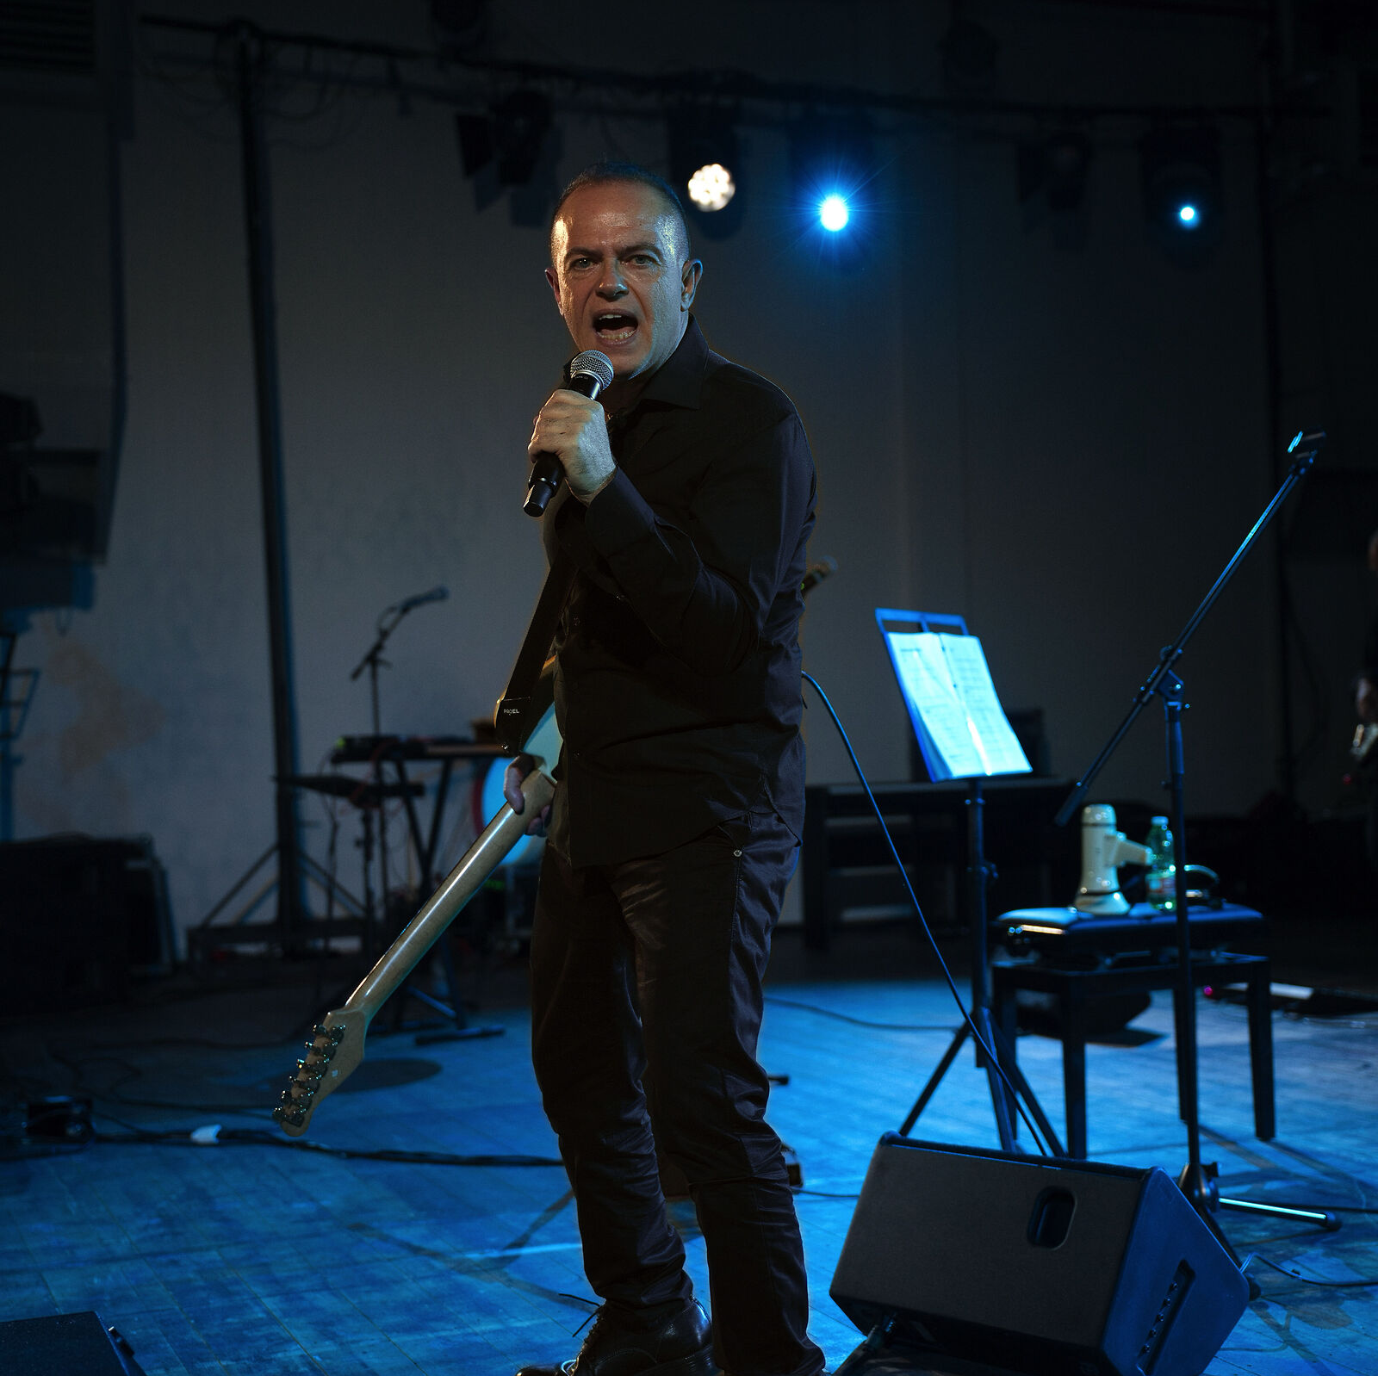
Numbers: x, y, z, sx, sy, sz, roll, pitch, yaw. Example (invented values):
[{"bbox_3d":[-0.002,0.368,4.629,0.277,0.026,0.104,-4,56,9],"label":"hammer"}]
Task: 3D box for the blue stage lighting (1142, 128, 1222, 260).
[{"bbox_3d":[2.349,-2.375,11.223,0.380,0.550,0.360,-2,15,-3],"label":"blue stage lighting"}]

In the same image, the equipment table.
[{"bbox_3d":[0.974,0.729,5.163,0.520,0.530,0.340,-2,-1,-22],"label":"equipment table"}]

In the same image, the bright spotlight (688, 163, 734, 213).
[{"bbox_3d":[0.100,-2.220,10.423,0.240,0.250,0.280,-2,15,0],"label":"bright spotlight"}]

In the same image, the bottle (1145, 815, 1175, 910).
[{"bbox_3d":[1.031,0.382,5.166,0.066,0.210,0.066,-2,-1,0],"label":"bottle"}]

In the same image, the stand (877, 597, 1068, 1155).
[{"bbox_3d":[0.547,0.424,4.546,0.430,1.170,0.500,-3,-1,33],"label":"stand"}]

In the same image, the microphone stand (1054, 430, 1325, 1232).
[{"bbox_3d":[0.876,0.267,4.087,0.560,1.440,0.540,-2,-1,6],"label":"microphone stand"}]

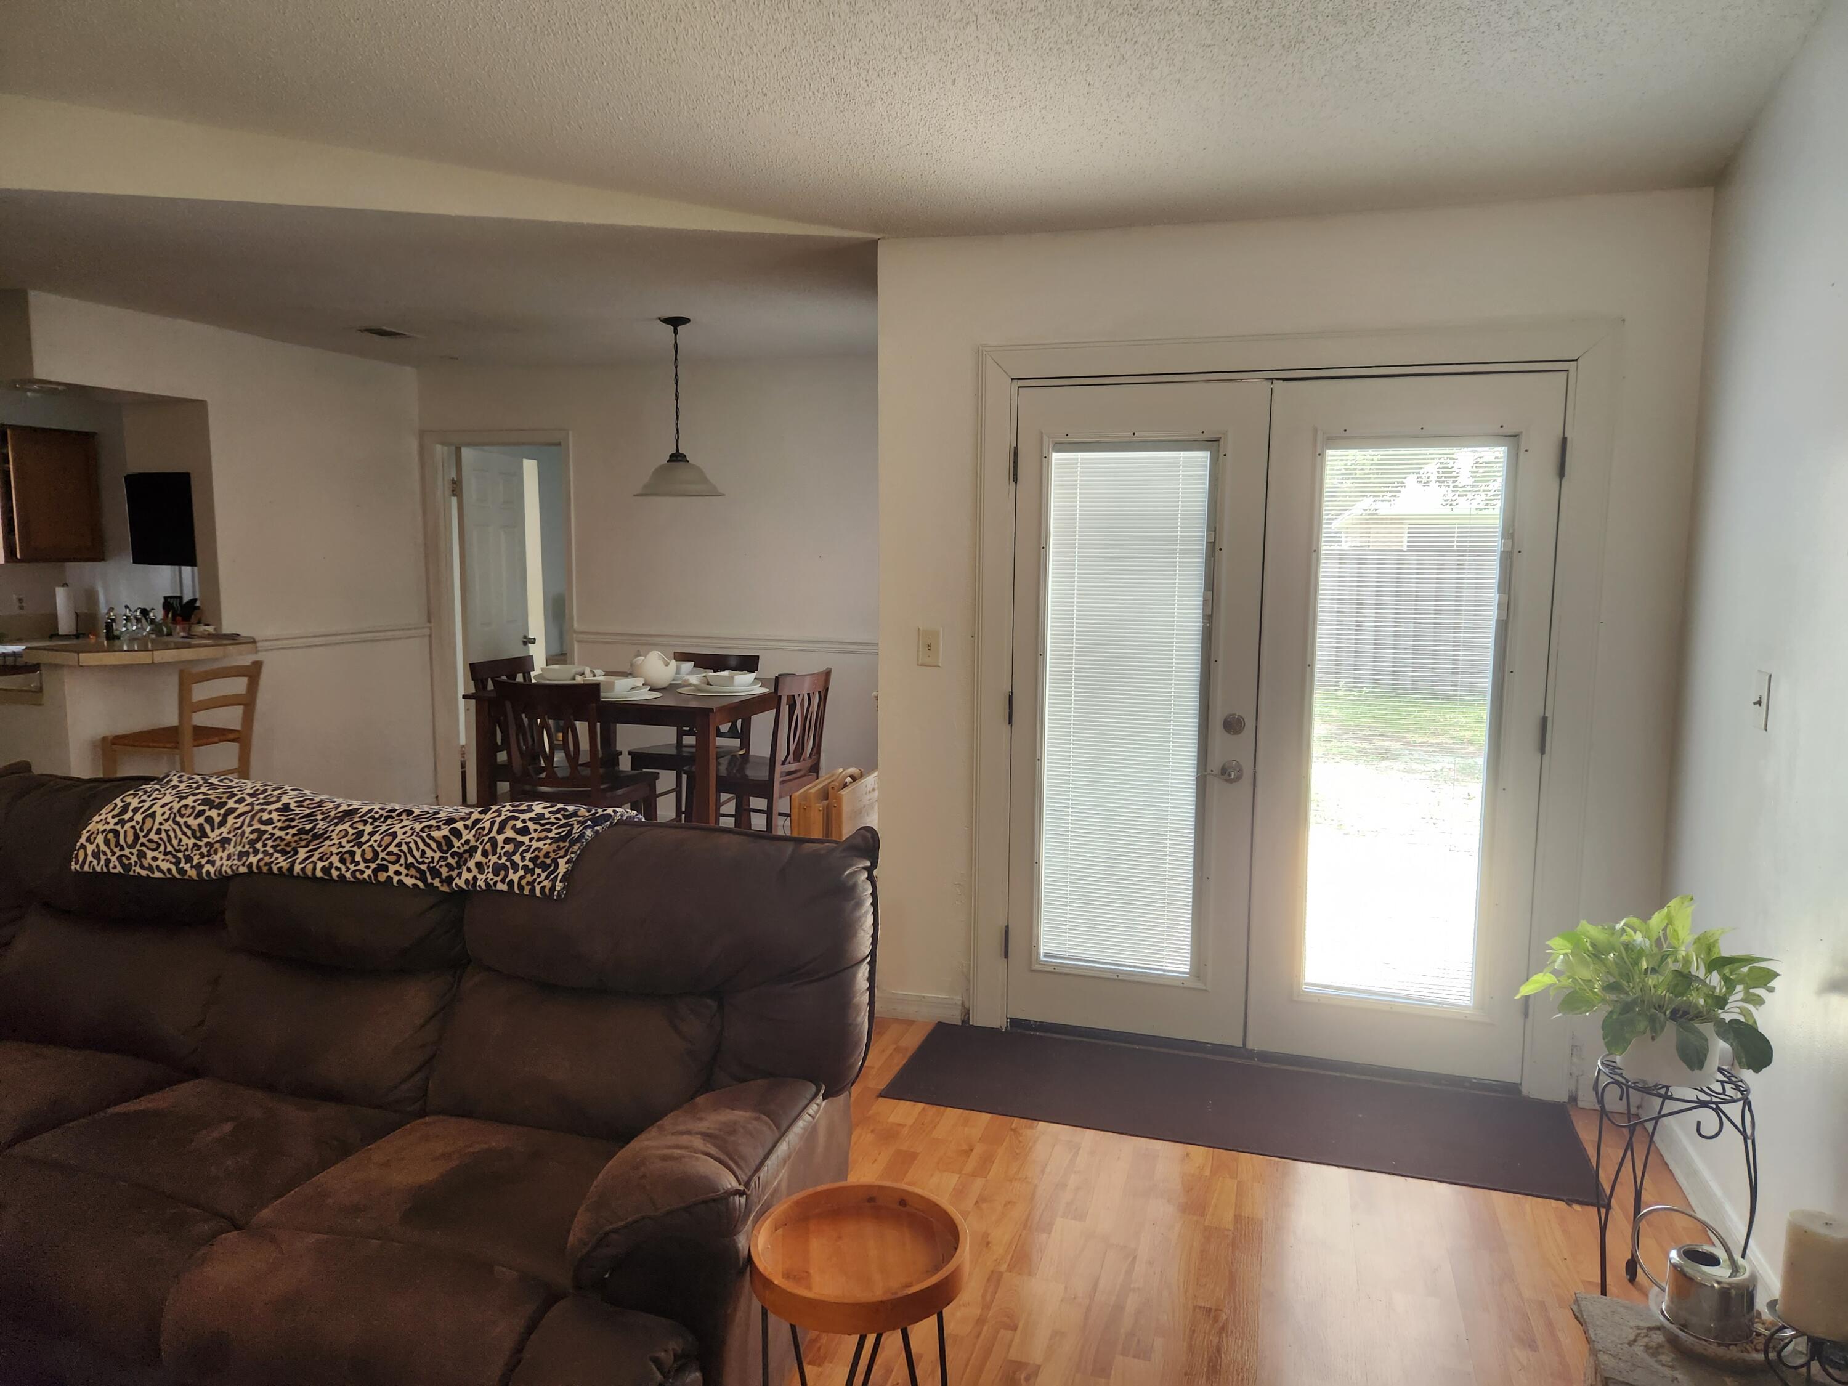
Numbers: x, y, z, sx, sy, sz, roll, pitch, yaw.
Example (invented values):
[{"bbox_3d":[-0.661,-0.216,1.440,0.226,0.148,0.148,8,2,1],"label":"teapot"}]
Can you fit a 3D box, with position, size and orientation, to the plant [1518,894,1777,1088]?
[{"bbox_3d":[1.437,0.575,2.407,0.460,0.370,0.410,3,7,17],"label":"plant"}]

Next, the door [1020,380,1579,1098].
[{"bbox_3d":[1.004,0.085,3.645,1.504,1.991,0.050,3,7,17],"label":"door"}]

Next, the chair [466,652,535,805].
[{"bbox_3d":[-1.673,0.373,5.449,0.500,1.025,0.455,3,7,18],"label":"chair"}]

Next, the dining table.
[{"bbox_3d":[-1.210,0.435,5.434,1.115,0.915,1.050,2,7,16],"label":"dining table"}]

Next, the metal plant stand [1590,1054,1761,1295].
[{"bbox_3d":[1.479,1.011,2.454,0.280,0.518,0.280,3,7,17],"label":"metal plant stand"}]

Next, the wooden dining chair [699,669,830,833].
[{"bbox_3d":[-0.679,0.412,5.187,0.500,1.025,0.455,4,7,25],"label":"wooden dining chair"}]

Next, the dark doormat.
[{"bbox_3d":[0.844,1.144,3.463,1.837,0.010,0.580,3,7,17],"label":"dark doormat"}]

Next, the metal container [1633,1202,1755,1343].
[{"bbox_3d":[1.217,0.901,1.937,0.170,0.172,0.124,4,7,27],"label":"metal container"}]

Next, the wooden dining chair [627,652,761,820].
[{"bbox_3d":[-1.046,0.350,5.694,0.455,1.025,0.500,2,7,15],"label":"wooden dining chair"}]

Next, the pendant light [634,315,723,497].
[{"bbox_3d":[-1.039,-1.195,5.151,0.373,0.727,0.373,0,7,0],"label":"pendant light"}]

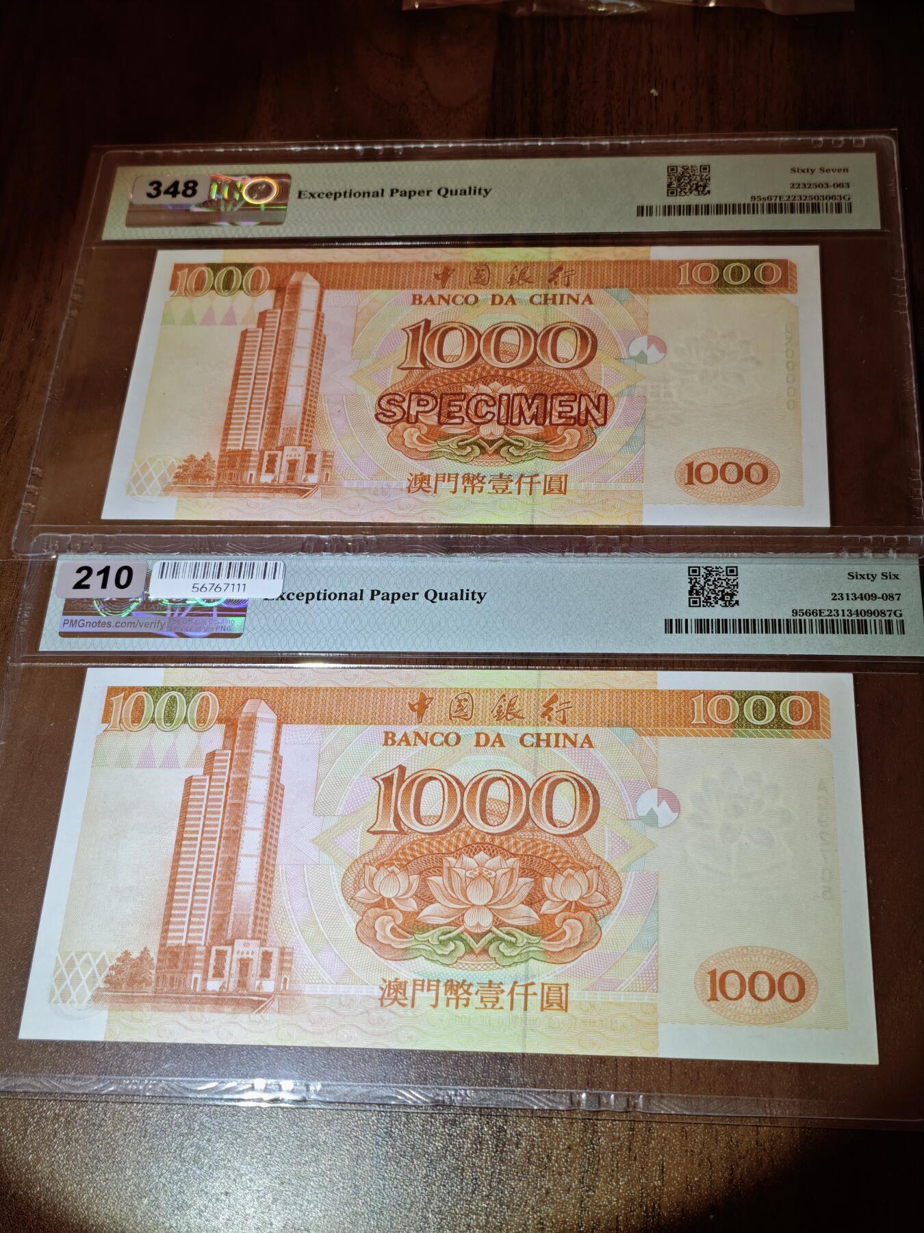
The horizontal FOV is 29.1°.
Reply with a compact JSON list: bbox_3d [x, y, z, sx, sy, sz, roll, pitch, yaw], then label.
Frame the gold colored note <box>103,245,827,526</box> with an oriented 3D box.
[{"bbox_3d":[0.002,-0.056,0.417,0.163,0.001,0.082,1,59,6],"label":"gold colored note"}]

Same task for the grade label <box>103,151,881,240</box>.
[{"bbox_3d":[0.006,-0.105,0.446,0.193,0.001,0.025,1,59,6],"label":"grade label"}]

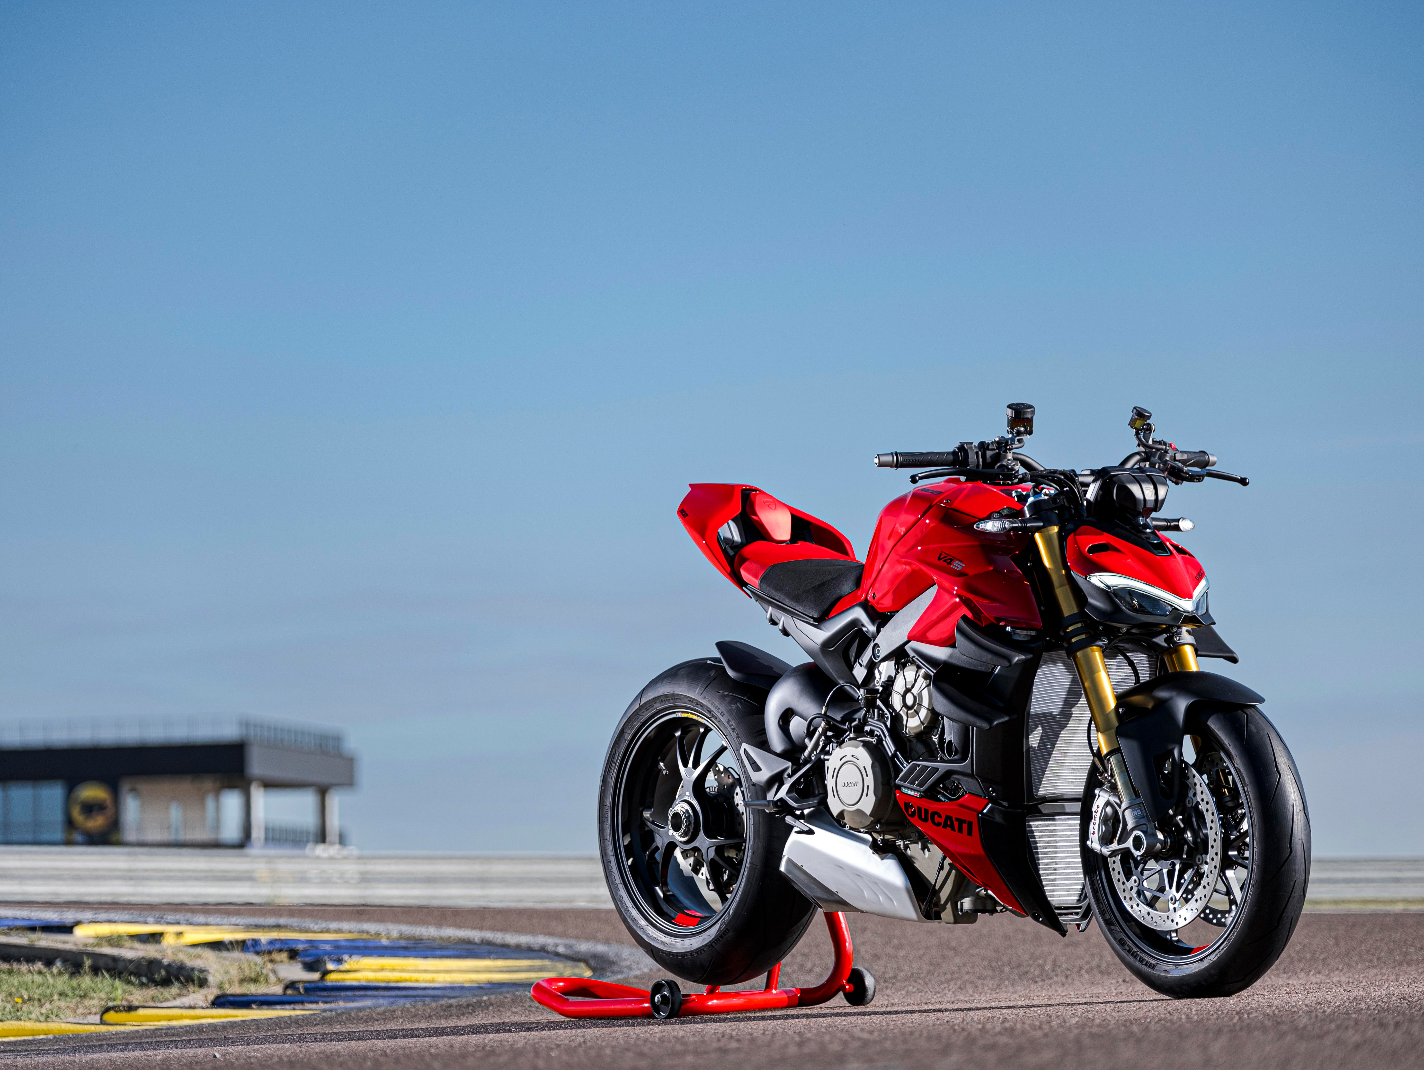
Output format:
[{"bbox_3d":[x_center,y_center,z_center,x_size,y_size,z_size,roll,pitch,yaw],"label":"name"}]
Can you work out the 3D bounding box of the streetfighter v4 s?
[{"bbox_3d":[0.434,0.341,13.345,0.845,1.130,2.120,0,-3,-37],"label":"streetfighter v4 s"}]

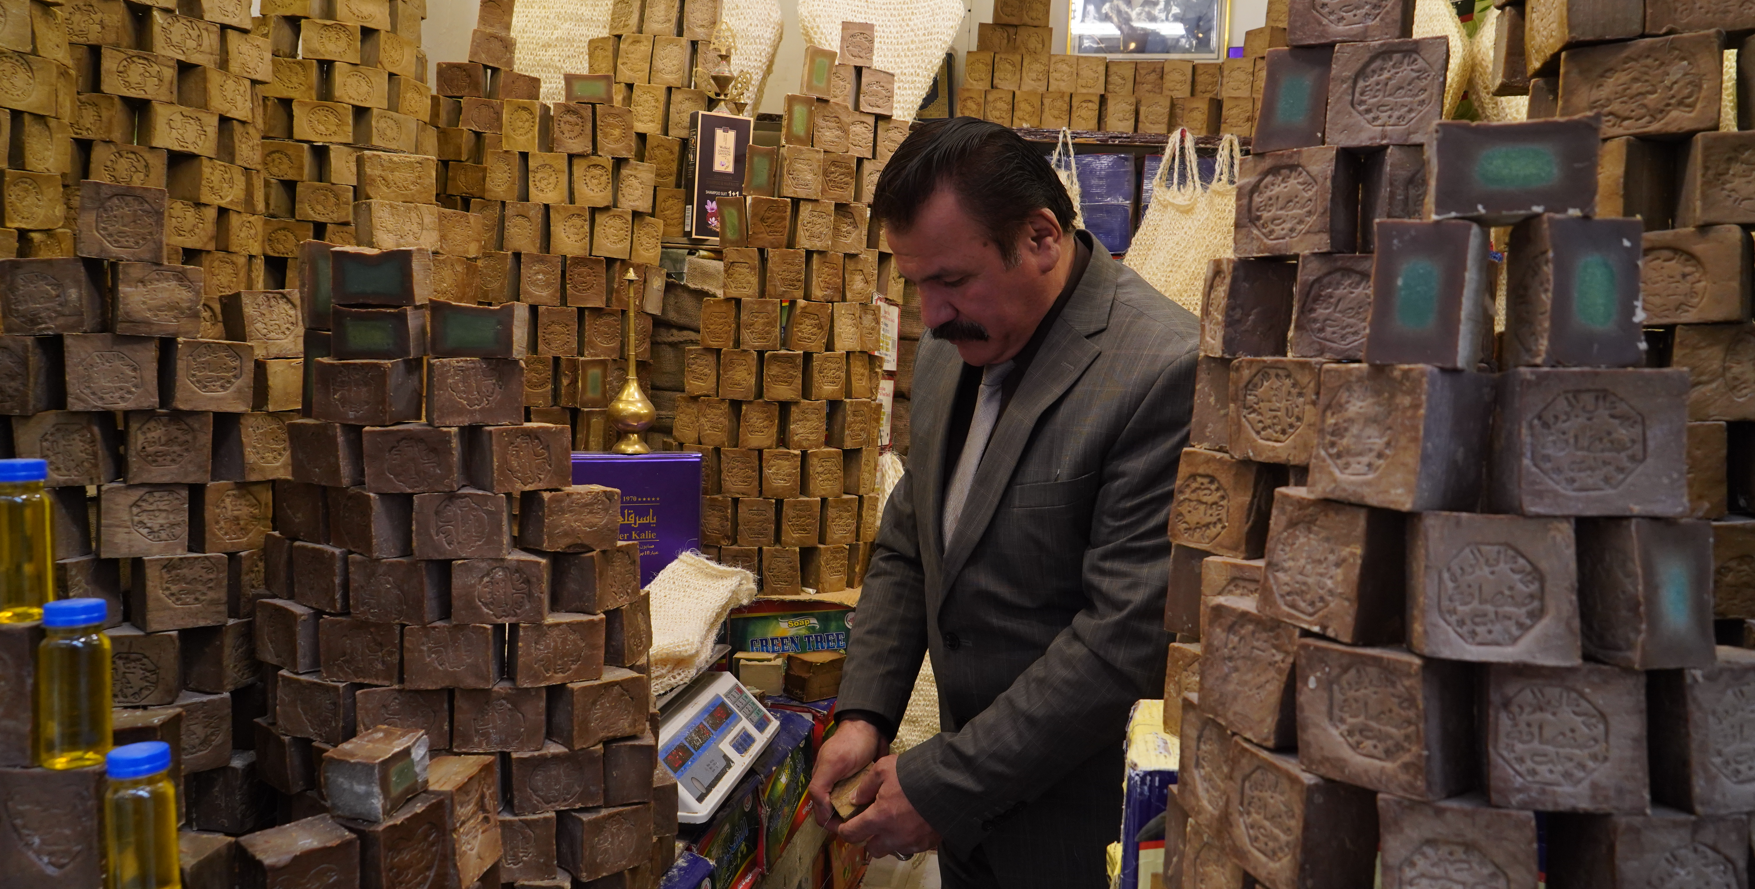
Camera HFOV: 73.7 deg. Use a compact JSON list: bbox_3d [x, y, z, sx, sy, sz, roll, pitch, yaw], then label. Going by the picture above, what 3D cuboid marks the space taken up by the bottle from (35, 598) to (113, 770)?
[{"bbox_3d":[-0.476,0.142,0.696,0.035,0.095,0.035,2,5,0],"label":"bottle"}]

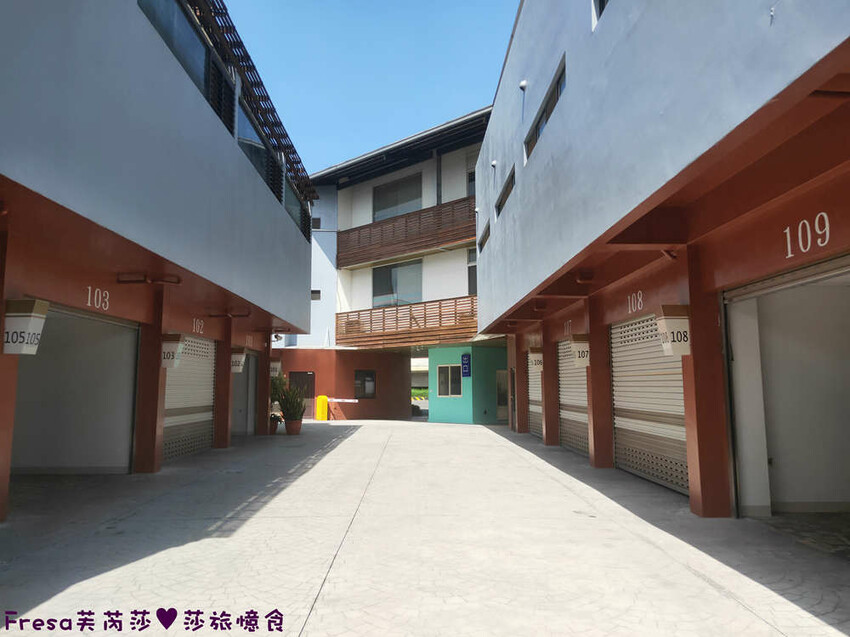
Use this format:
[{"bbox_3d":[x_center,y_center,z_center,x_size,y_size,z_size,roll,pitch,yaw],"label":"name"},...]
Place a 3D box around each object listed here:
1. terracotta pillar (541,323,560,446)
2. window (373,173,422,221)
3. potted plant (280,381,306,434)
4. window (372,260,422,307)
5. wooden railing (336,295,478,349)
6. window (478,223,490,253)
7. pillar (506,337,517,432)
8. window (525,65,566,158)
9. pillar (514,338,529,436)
[{"bbox_3d":[3.230,1.663,14.639,0.344,3.184,0.354,0,-7,-1],"label":"terracotta pillar"},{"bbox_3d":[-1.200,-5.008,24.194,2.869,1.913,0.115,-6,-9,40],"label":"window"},{"bbox_3d":[-4.271,2.971,18.462,0.746,1.587,0.717,0,-7,-1],"label":"potted plant"},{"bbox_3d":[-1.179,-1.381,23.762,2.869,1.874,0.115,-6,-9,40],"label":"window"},{"bbox_3d":[-0.974,0.280,22.269,7.554,1.587,0.115,-6,-9,40],"label":"wooden railing"},{"bbox_3d":[1.870,-2.423,17.421,0.105,0.478,2.964,0,-7,-1],"label":"window"},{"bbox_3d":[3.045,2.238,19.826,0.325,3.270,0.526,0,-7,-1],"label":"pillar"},{"bbox_3d":[2.021,-3.366,9.513,0.105,0.478,2.964,0,-7,-1],"label":"window"},{"bbox_3d":[3.153,2.139,18.433,0.344,3.136,0.363,0,-7,-1],"label":"pillar"}]

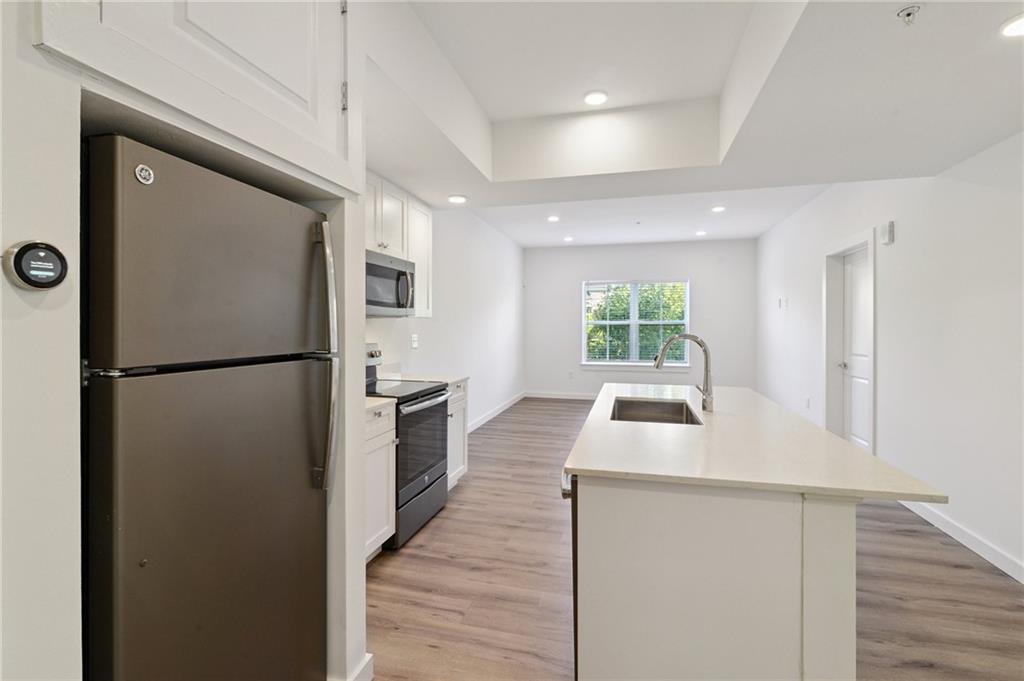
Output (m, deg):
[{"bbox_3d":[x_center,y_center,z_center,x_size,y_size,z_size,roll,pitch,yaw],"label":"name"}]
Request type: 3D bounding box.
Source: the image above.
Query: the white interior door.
[{"bbox_3d":[3.456,0.177,4.453,0.040,2.105,0.850,1,2,15],"label":"white interior door"}]

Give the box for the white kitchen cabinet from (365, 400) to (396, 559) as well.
[{"bbox_3d":[-1.065,0.816,2.653,0.635,0.908,0.400,1,2,15],"label":"white kitchen cabinet"}]

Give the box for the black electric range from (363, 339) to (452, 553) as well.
[{"bbox_3d":[-0.881,0.649,3.191,0.700,1.210,0.756,1,2,15],"label":"black electric range"}]

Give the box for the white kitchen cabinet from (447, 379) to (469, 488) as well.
[{"bbox_3d":[-0.750,0.781,3.834,0.635,0.908,0.476,1,2,15],"label":"white kitchen cabinet"}]

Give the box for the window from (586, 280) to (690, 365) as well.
[{"bbox_3d":[2.210,-0.306,8.223,1.855,1.550,0.120,1,2,15],"label":"window"}]

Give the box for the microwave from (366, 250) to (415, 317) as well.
[{"bbox_3d":[-1.024,-0.376,3.196,0.410,0.415,0.756,1,2,15],"label":"microwave"}]

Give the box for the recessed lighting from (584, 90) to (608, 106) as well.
[{"bbox_3d":[0.534,-1.528,2.876,0.160,0.030,0.160,1,2,15],"label":"recessed lighting"}]

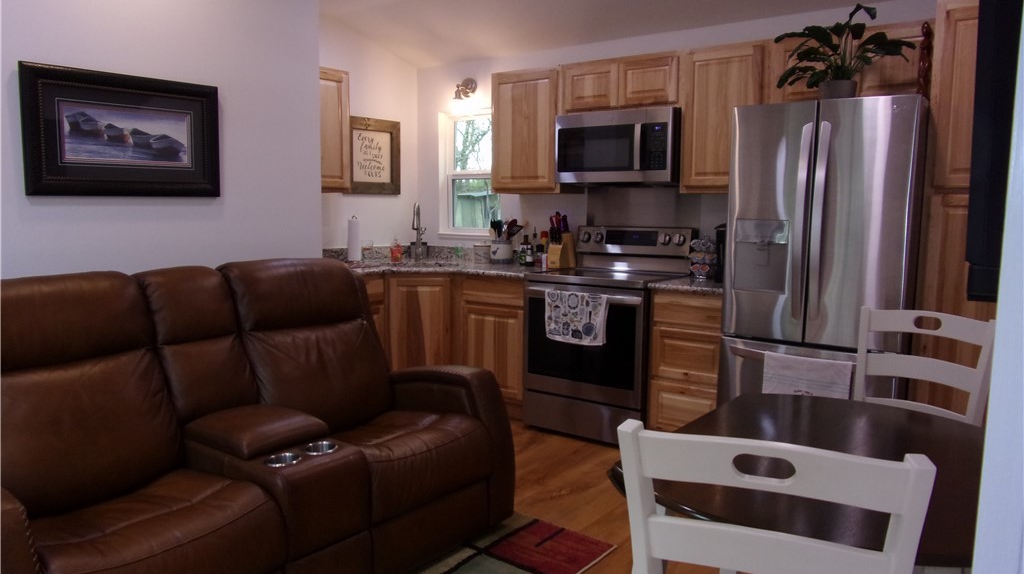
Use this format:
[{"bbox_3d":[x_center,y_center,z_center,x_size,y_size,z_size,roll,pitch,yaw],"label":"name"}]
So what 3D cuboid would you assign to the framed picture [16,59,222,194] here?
[{"bbox_3d":[-1.524,-0.598,2.829,0.035,0.471,0.759,5,9,35],"label":"framed picture"}]

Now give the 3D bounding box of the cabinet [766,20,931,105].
[{"bbox_3d":[1.661,-1.027,3.450,0.755,0.380,0.325,5,8,34],"label":"cabinet"}]

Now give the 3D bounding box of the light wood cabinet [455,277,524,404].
[{"bbox_3d":[0.062,0.335,4.537,0.500,0.835,0.630,5,8,34],"label":"light wood cabinet"}]

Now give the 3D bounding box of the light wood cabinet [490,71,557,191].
[{"bbox_3d":[0.162,-0.967,4.504,0.502,0.750,0.325,5,8,34],"label":"light wood cabinet"}]

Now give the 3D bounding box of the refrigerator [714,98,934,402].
[{"bbox_3d":[1.488,0.055,3.363,0.755,1.770,0.790,5,8,34],"label":"refrigerator"}]

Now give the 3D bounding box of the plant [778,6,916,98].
[{"bbox_3d":[1.460,-1.020,3.149,0.610,0.437,0.560,5,9,35],"label":"plant"}]

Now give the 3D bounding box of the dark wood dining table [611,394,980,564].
[{"bbox_3d":[0.718,0.759,1.684,0.715,0.760,1.060,5,8,34],"label":"dark wood dining table"}]

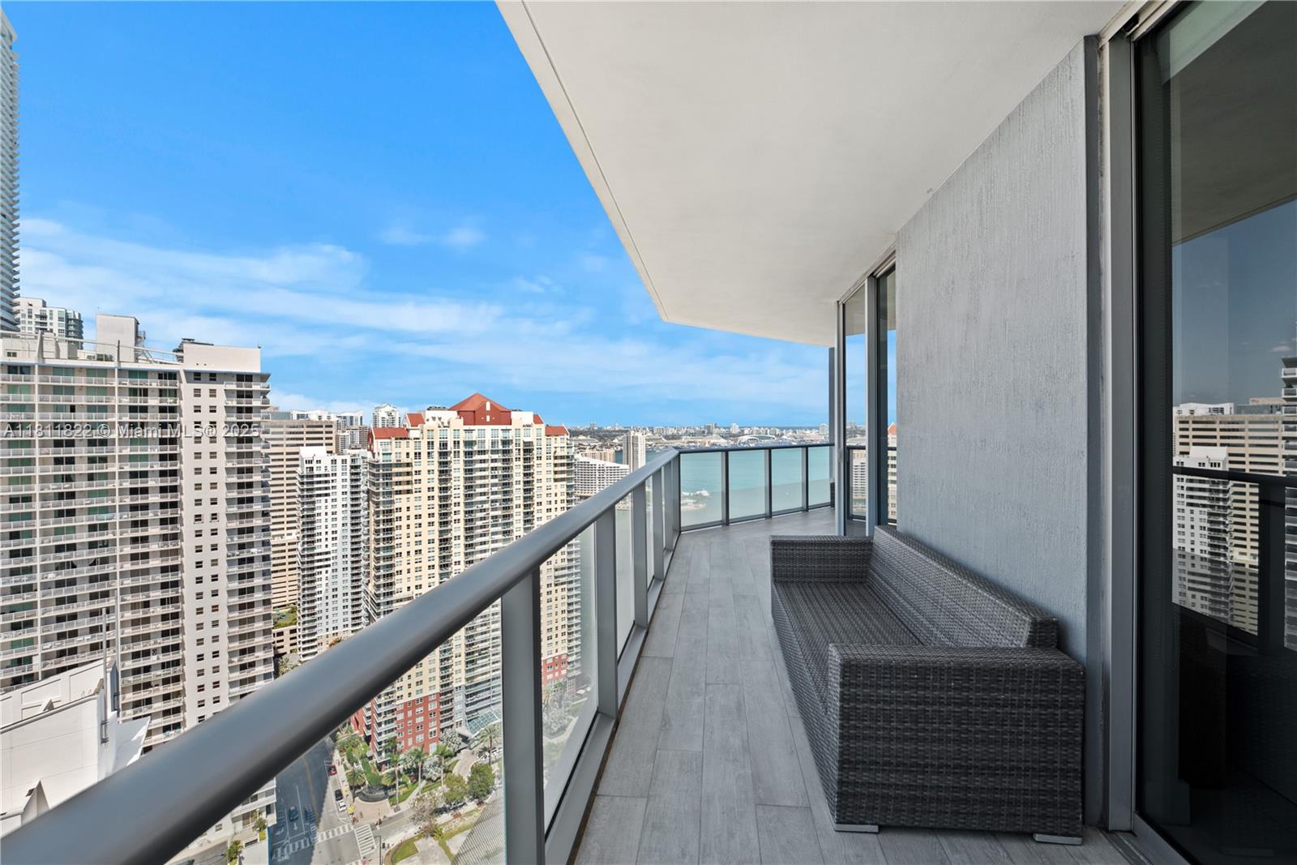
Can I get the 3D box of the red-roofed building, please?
[{"bbox_3d":[-63.000,42.200,183.300,68.000,112.000,29.000,-1,1,-38],"label":"red-roofed building"}]

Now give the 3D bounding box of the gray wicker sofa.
[{"bbox_3d":[1.160,1.015,2.640,0.790,0.730,1.850,0,1,6],"label":"gray wicker sofa"}]

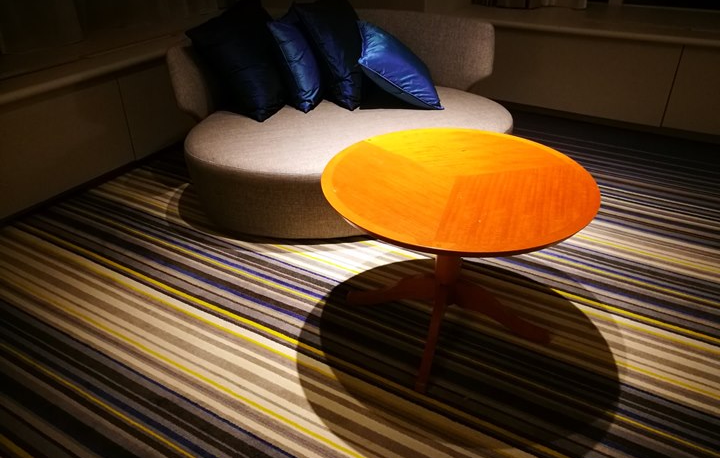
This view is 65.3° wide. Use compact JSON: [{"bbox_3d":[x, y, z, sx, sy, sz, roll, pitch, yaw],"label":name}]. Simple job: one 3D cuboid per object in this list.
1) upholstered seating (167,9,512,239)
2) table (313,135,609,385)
[{"bbox_3d":[-0.028,-0.551,2.735,1.618,0.727,1.146,-10,33,-16],"label":"upholstered seating"},{"bbox_3d":[0.296,0.084,1.855,0.828,0.550,0.828,0,31,0],"label":"table"}]

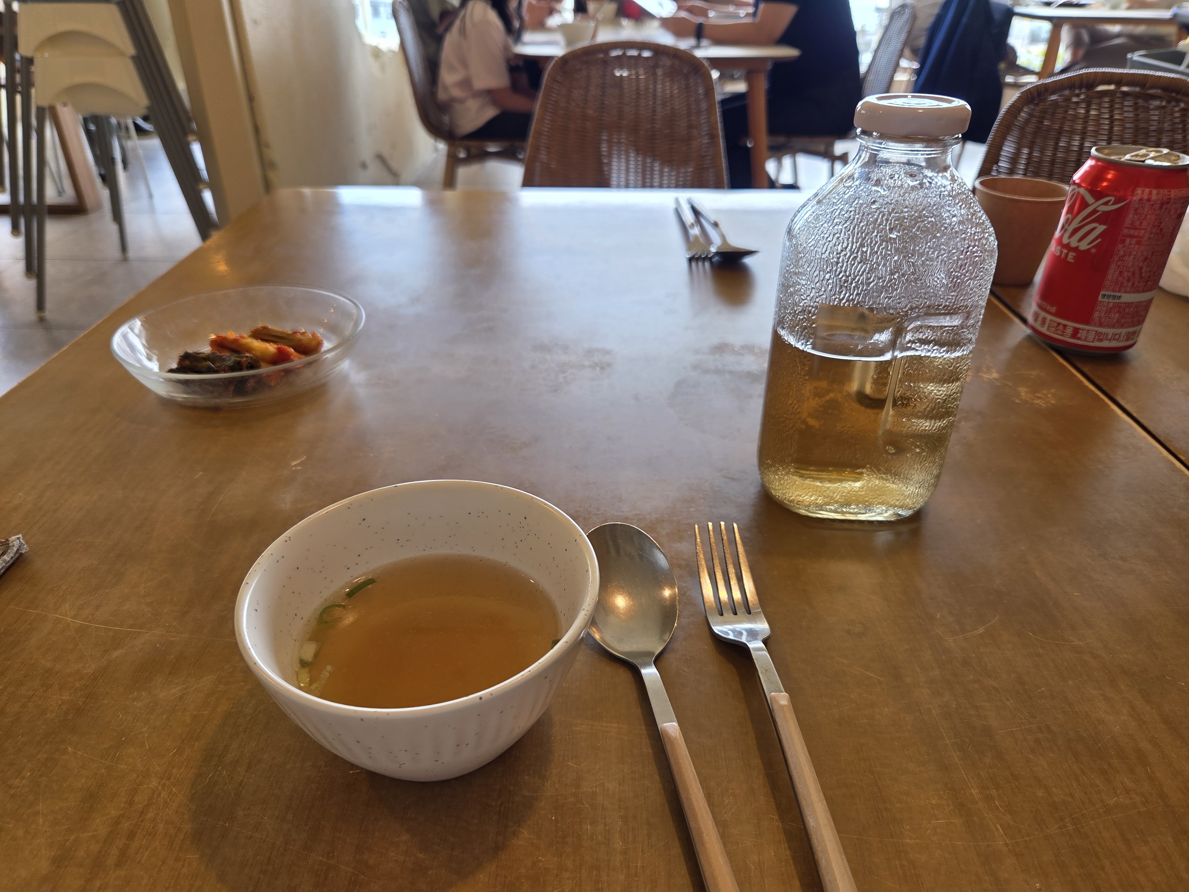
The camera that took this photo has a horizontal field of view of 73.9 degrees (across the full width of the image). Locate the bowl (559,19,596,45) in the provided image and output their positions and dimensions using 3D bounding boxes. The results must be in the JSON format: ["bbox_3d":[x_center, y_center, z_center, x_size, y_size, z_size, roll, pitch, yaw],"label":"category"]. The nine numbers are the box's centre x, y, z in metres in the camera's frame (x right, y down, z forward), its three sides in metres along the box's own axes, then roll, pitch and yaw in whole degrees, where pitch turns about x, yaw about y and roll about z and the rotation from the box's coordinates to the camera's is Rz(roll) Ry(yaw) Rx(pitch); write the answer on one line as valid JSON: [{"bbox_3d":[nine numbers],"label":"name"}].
[{"bbox_3d":[-0.049,-1.203,2.313,0.112,0.058,0.112,0,32,0],"label":"bowl"}]

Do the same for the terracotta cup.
[{"bbox_3d":[0.340,-0.174,0.643,0.074,0.068,0.074,0,32,0],"label":"terracotta cup"}]

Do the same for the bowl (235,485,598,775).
[{"bbox_3d":[-0.054,0.065,0.265,0.112,0.057,0.112,0,32,0],"label":"bowl"}]

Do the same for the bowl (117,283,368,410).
[{"bbox_3d":[-0.218,-0.064,0.499,0.148,0.031,0.148,0,32,0],"label":"bowl"}]

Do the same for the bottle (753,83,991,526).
[{"bbox_3d":[0.124,-0.057,0.350,0.083,0.177,0.083,11,33,17],"label":"bottle"}]

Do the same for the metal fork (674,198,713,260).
[{"bbox_3d":[0.089,-0.210,0.748,0.024,0.019,0.200,1,32,1],"label":"metal fork"}]

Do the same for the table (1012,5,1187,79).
[{"bbox_3d":[2.400,-1.936,4.247,0.820,0.730,1.050,0,32,0],"label":"table"}]

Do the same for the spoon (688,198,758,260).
[{"bbox_3d":[0.110,-0.211,0.748,0.044,0.021,0.202,-3,32,-4],"label":"spoon"}]

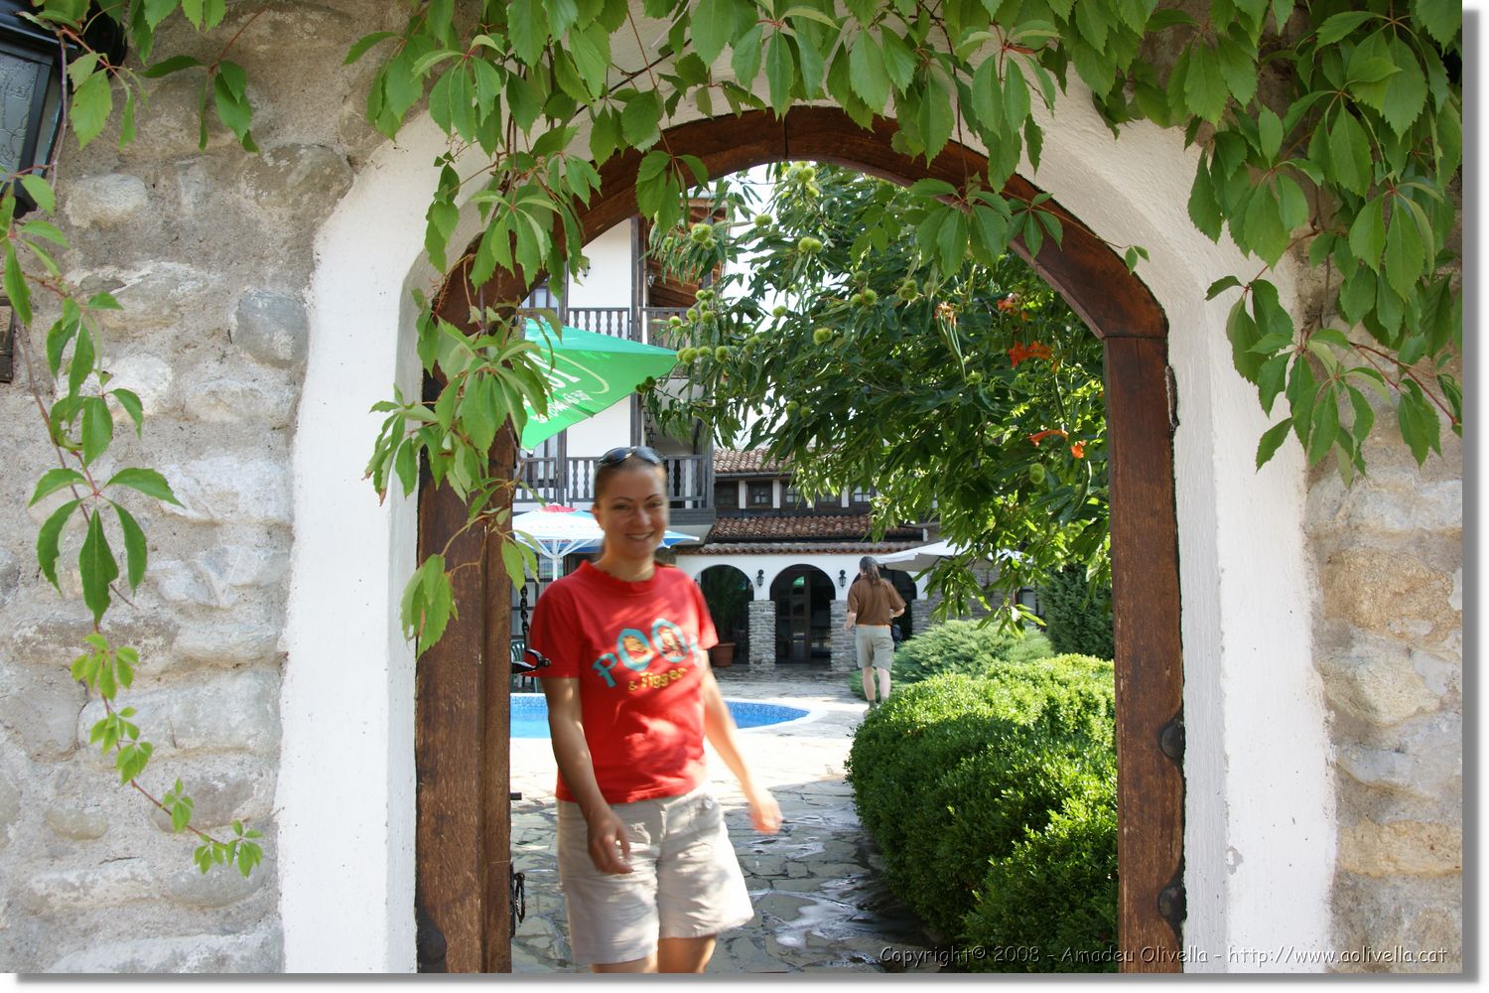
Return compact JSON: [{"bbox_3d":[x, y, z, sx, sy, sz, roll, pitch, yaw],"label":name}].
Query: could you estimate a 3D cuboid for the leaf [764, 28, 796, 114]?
[{"bbox_3d":[0.053,-0.619,1.635,0.046,0.130,0.030,0,-5,0],"label":"leaf"}]

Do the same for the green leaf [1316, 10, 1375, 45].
[{"bbox_3d":[0.883,-0.689,1.641,0.086,0.051,0.045,0,-5,0],"label":"green leaf"}]

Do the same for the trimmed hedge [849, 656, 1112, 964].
[{"bbox_3d":[1.400,1.348,5.115,1.600,0.880,3.800,0,-4,0],"label":"trimmed hedge"}]

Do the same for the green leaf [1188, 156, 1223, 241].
[{"bbox_3d":[0.694,-0.448,1.680,0.049,0.141,0.024,-9,-12,11],"label":"green leaf"}]

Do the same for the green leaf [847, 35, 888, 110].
[{"bbox_3d":[0.185,-0.637,1.680,0.058,0.127,0.024,-12,-11,0],"label":"green leaf"}]

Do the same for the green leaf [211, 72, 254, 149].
[{"bbox_3d":[-0.769,-0.586,1.682,0.065,0.123,0.035,0,-5,0],"label":"green leaf"}]

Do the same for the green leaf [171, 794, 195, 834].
[{"bbox_3d":[-0.814,0.459,1.618,0.035,0.057,0.025,0,-5,0],"label":"green leaf"}]

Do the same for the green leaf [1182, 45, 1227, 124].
[{"bbox_3d":[0.693,-0.622,1.680,0.063,0.128,0.024,-10,-11,0],"label":"green leaf"}]

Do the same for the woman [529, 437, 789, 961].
[{"bbox_3d":[-0.200,0.710,2.390,0.550,1.650,0.450,1,-5,-12],"label":"woman"}]

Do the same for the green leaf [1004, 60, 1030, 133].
[{"bbox_3d":[0.409,-0.601,1.680,0.043,0.123,0.024,-2,-11,-9],"label":"green leaf"}]

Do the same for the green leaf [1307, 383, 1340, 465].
[{"bbox_3d":[0.861,-0.107,1.660,0.041,0.126,0.024,11,-11,6],"label":"green leaf"}]

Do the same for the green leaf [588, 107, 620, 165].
[{"bbox_3d":[-0.211,-0.541,1.679,0.049,0.086,0.030,0,-5,0],"label":"green leaf"}]

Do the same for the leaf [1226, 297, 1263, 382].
[{"bbox_3d":[0.748,-0.233,1.670,0.050,0.131,0.024,-14,-12,16],"label":"leaf"}]

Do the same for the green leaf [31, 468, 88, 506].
[{"bbox_3d":[-1.016,-0.014,1.656,0.085,0.059,0.040,0,-5,-6],"label":"green leaf"}]

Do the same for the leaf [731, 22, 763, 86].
[{"bbox_3d":[0.004,-0.644,1.637,0.048,0.101,0.030,0,-5,0],"label":"leaf"}]

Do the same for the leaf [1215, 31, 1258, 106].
[{"bbox_3d":[0.740,-0.643,1.680,0.058,0.121,0.024,-16,-11,-8],"label":"leaf"}]

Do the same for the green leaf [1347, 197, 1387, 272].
[{"bbox_3d":[0.908,-0.384,1.630,0.058,0.116,0.024,2,-12,17],"label":"green leaf"}]

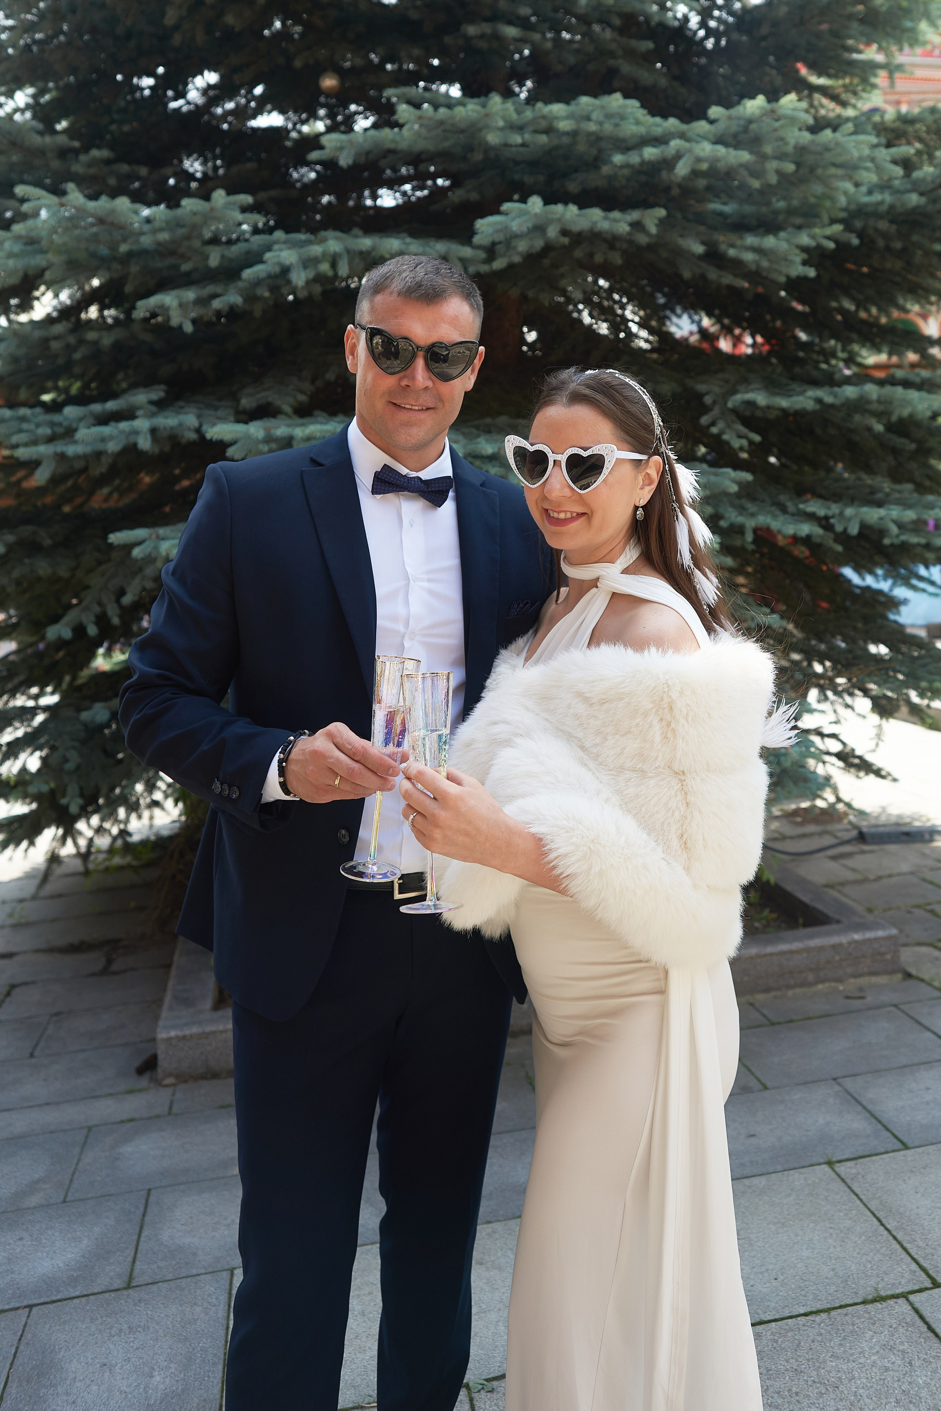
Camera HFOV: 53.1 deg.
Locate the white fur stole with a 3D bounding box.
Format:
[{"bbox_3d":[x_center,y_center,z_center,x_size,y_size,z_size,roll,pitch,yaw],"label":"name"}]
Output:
[{"bbox_3d":[0.174,0.114,1.220,0.370,0.385,0.430,-11,13,-41],"label":"white fur stole"}]

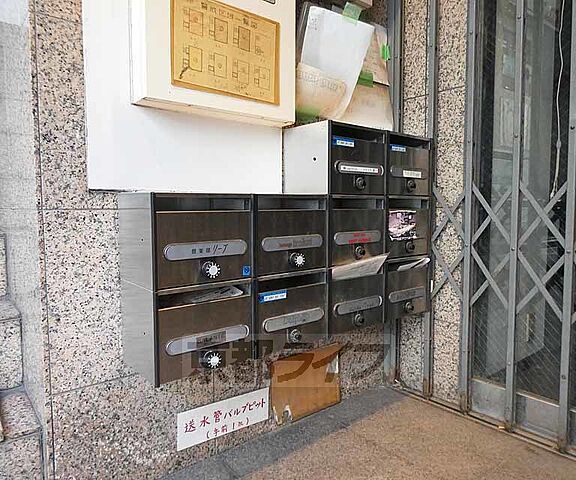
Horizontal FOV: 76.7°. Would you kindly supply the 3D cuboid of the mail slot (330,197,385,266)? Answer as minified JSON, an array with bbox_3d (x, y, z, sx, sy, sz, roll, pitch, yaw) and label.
[{"bbox_3d":[0.170,-0.039,1.305,0.267,0.227,0.232,-4,6,-36],"label":"mail slot"}]

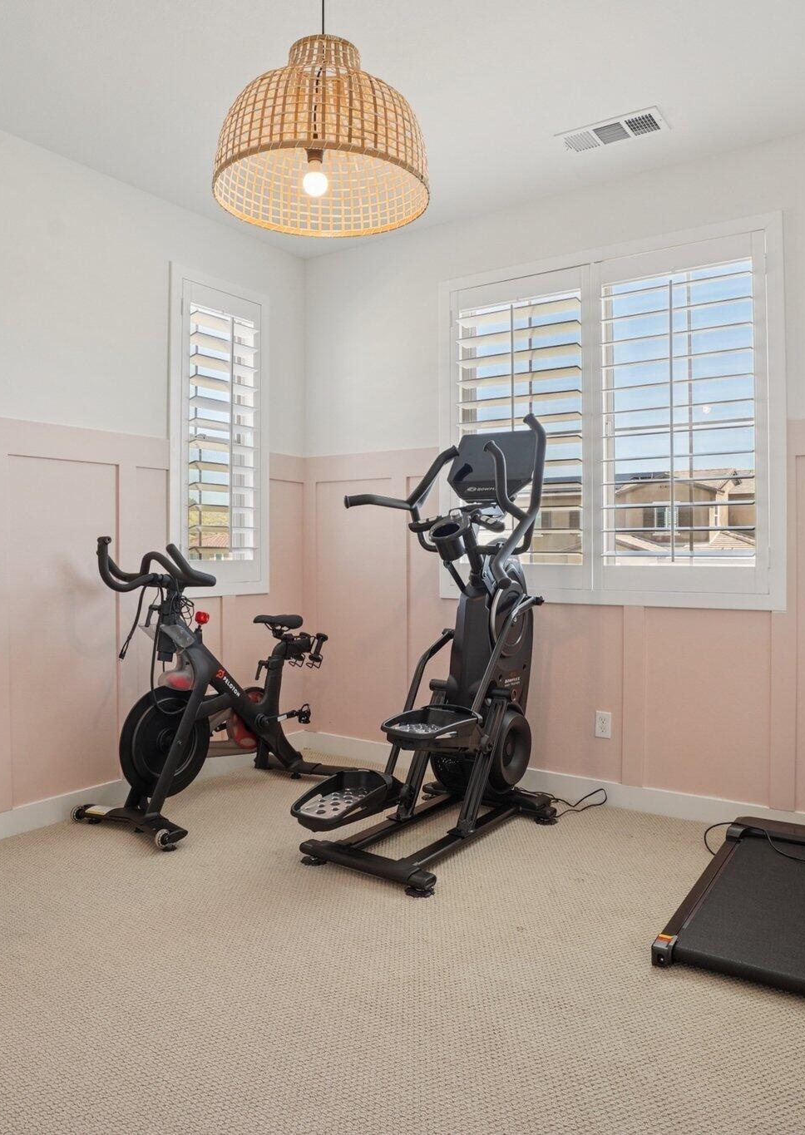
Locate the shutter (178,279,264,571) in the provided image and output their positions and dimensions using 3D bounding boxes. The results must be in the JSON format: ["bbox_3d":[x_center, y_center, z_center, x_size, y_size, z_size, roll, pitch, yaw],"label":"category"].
[{"bbox_3d":[-0.890,-0.668,3.832,0.055,1.458,0.499,1,2,38],"label":"shutter"}]

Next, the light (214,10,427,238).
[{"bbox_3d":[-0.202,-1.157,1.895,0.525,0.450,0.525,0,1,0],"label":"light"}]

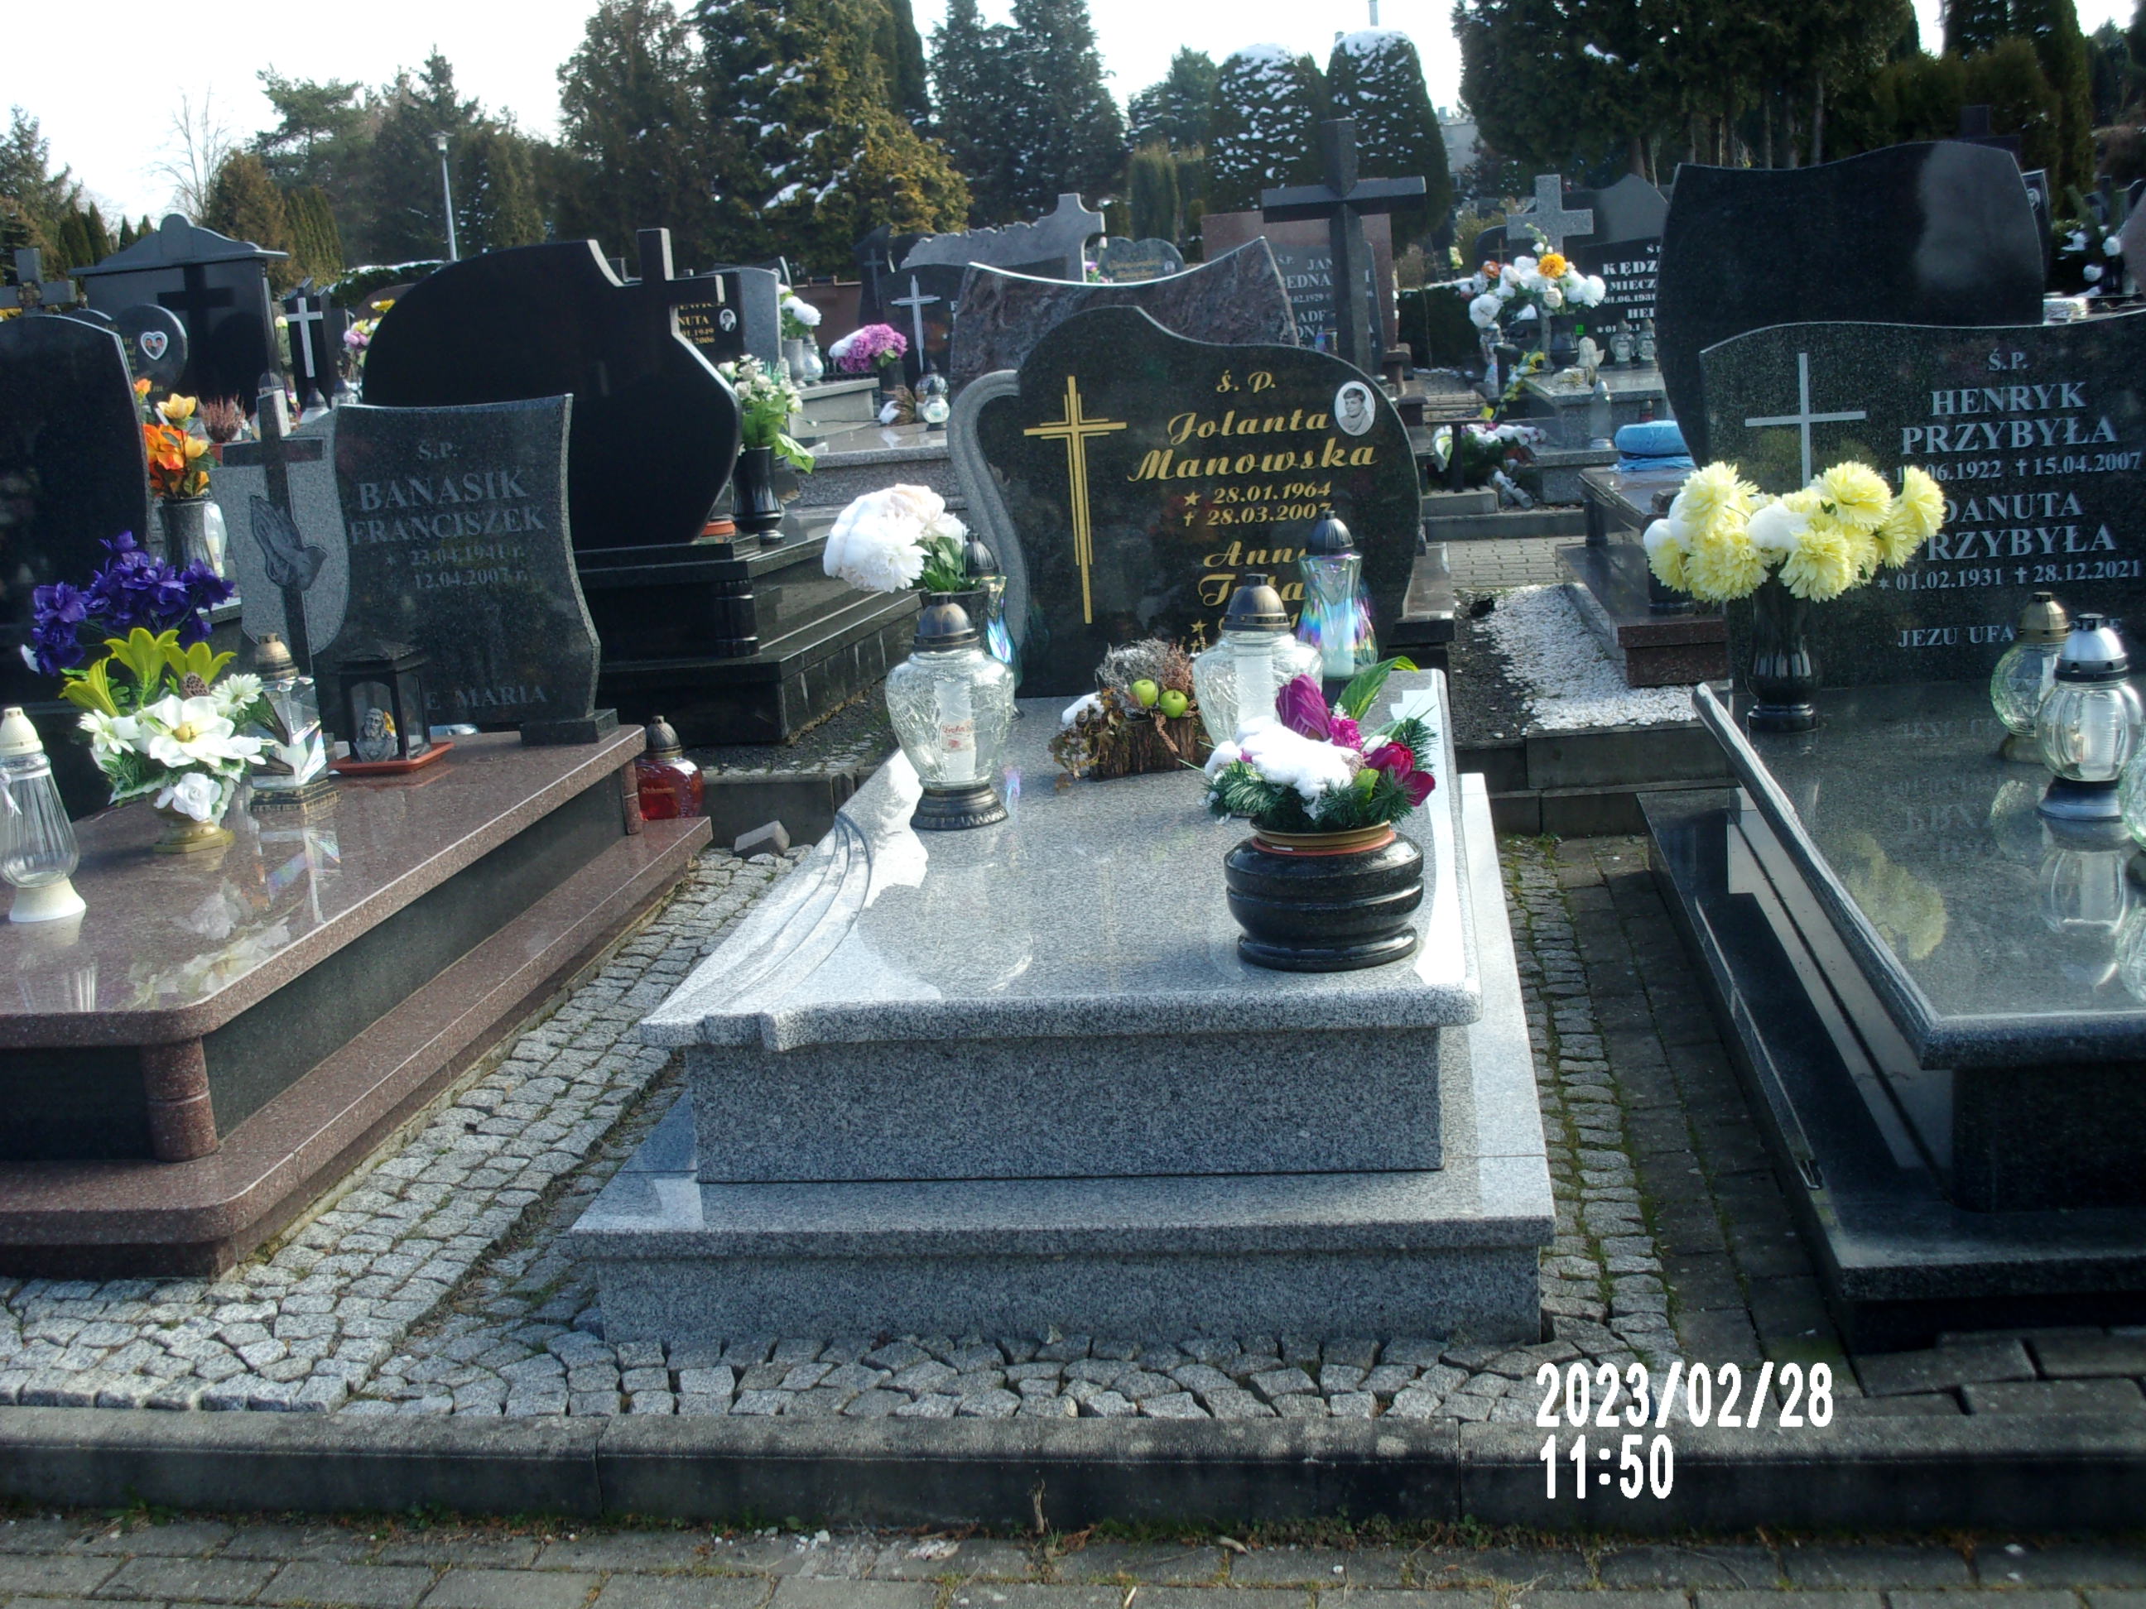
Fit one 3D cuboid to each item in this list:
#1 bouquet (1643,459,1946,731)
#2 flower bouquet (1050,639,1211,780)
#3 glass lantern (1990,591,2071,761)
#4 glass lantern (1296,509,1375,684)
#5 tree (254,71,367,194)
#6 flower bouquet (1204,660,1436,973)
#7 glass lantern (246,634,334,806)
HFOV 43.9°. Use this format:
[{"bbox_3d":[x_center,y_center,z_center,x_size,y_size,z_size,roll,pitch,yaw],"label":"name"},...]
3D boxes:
[{"bbox_3d":[1.375,-0.401,5.083,0.561,0.507,0.355,-2,11,7],"label":"bouquet"},{"bbox_3d":[0.109,-0.174,4.715,0.265,0.215,0.180,-2,12,7],"label":"flower bouquet"},{"bbox_3d":[1.690,-0.226,4.645,0.173,0.286,0.173,-2,12,7],"label":"glass lantern"},{"bbox_3d":[0.514,-0.393,5.233,0.162,0.366,0.162,-2,12,7],"label":"glass lantern"},{"bbox_3d":[-21.655,-17.386,76.259,3.400,7.000,3.400,-2,11,7],"label":"tree"},{"bbox_3d":[0.325,0.004,3.478,0.300,0.379,0.286,-2,11,7],"label":"flower bouquet"},{"bbox_3d":[-1.591,-0.174,5.410,0.118,0.338,0.118,0,12,19],"label":"glass lantern"}]

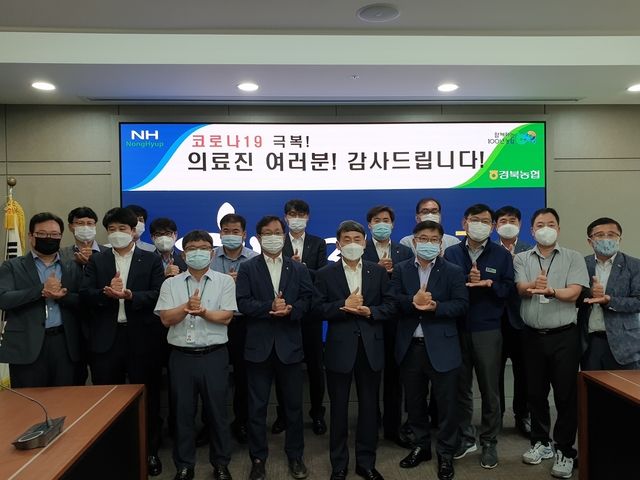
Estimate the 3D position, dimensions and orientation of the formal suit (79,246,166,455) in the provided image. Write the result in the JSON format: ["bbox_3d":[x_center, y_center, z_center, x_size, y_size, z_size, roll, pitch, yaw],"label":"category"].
[{"bbox_3d":[-1.345,0.756,3.290,0.560,1.430,0.370,-1,0,-13],"label":"formal suit"}]

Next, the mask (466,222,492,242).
[{"bbox_3d":[1.078,-0.051,3.240,0.160,0.130,0.090,7,2,16],"label":"mask"}]

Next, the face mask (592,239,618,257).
[{"bbox_3d":[1.853,0.047,3.120,0.150,0.115,0.095,0,1,25],"label":"face mask"}]

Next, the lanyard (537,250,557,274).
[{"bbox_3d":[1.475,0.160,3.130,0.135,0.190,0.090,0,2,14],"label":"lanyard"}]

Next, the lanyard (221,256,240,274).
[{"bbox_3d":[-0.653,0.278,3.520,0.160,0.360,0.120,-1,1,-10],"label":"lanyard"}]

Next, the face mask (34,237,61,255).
[{"bbox_3d":[-1.732,0.038,3.060,0.165,0.120,0.090,-2,2,-31],"label":"face mask"}]

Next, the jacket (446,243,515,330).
[{"bbox_3d":[1.121,0.324,3.390,0.490,0.660,0.350,-1,0,17],"label":"jacket"}]

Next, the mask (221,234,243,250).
[{"bbox_3d":[-0.677,0.019,3.680,0.160,0.120,0.085,-1,2,-1],"label":"mask"}]

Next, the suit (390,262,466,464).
[{"bbox_3d":[0.747,0.794,3.250,0.510,1.380,0.360,-1,0,17],"label":"suit"}]

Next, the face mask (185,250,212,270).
[{"bbox_3d":[-0.794,0.131,3.140,0.165,0.130,0.090,-1,2,-12],"label":"face mask"}]

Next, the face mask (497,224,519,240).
[{"bbox_3d":[1.416,-0.057,3.620,0.155,0.120,0.090,0,1,21],"label":"face mask"}]

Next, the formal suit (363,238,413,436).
[{"bbox_3d":[0.505,0.730,3.600,0.500,1.490,0.340,-1,2,2],"label":"formal suit"}]

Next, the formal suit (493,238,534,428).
[{"bbox_3d":[1.550,0.752,3.910,0.500,1.460,0.340,-1,0,13],"label":"formal suit"}]

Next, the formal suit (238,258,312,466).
[{"bbox_3d":[-0.297,0.791,3.210,0.510,1.400,0.360,-1,0,-5],"label":"formal suit"}]

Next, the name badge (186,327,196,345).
[{"bbox_3d":[-0.818,0.611,3.060,0.059,0.108,0.010,-1,0,-9],"label":"name badge"}]

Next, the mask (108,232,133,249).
[{"bbox_3d":[-1.353,0.005,3.260,0.150,0.120,0.095,-1,0,-8],"label":"mask"}]

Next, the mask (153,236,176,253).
[{"bbox_3d":[-1.133,0.033,3.480,0.145,0.120,0.090,-1,1,-17],"label":"mask"}]

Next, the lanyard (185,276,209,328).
[{"bbox_3d":[-0.788,0.401,3.080,0.150,0.330,0.090,-1,2,-9],"label":"lanyard"}]

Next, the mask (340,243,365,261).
[{"bbox_3d":[0.209,0.072,3.060,0.147,0.115,0.090,-1,1,0],"label":"mask"}]

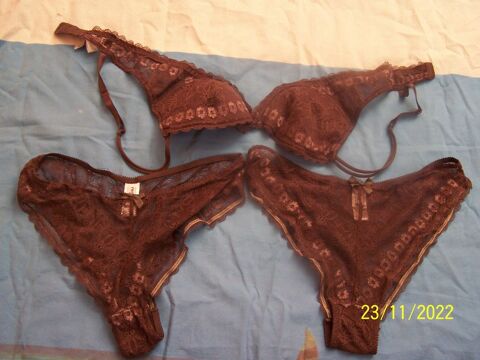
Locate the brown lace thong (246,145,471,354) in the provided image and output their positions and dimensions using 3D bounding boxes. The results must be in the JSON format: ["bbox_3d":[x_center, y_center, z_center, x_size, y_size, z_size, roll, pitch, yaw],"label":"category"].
[{"bbox_3d":[0.165,0.081,0.704,0.319,0.030,0.294,3,60,1],"label":"brown lace thong"}]

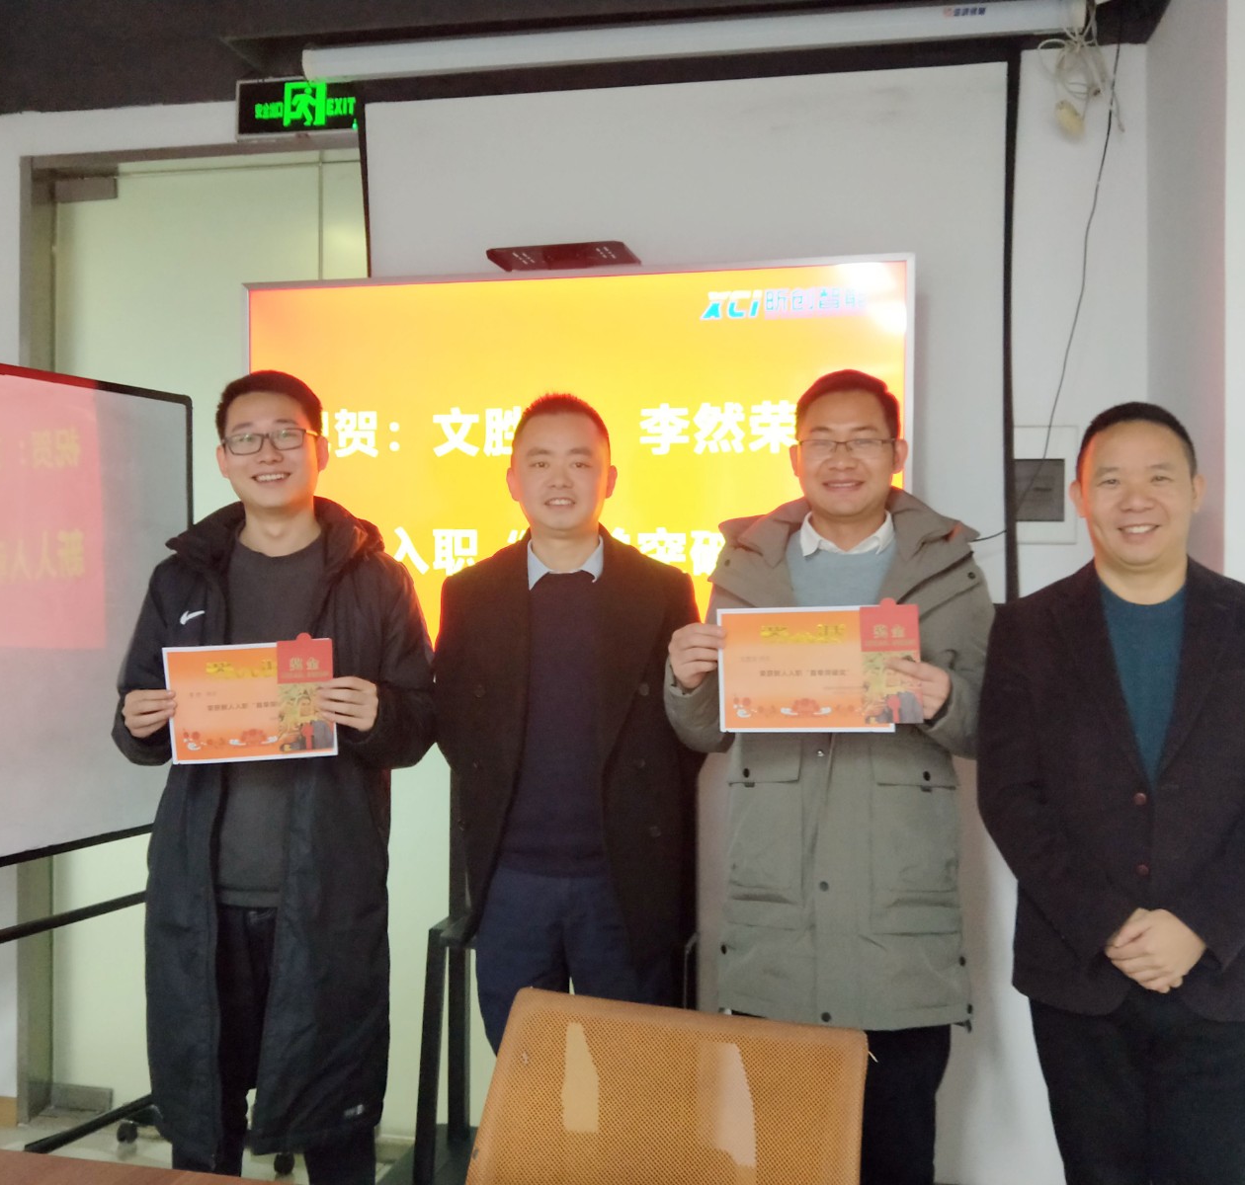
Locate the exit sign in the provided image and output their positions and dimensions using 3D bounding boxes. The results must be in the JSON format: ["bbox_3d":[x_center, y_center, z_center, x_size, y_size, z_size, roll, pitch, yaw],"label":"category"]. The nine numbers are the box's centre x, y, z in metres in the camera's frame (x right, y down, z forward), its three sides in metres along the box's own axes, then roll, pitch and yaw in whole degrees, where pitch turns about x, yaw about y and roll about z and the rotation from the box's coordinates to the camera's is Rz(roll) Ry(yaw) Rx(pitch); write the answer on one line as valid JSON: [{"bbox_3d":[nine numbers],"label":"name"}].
[{"bbox_3d":[-0.769,-1.186,2.790,0.353,0.142,0.030,0,0,8],"label":"exit sign"}]

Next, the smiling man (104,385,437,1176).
[{"bbox_3d":[-0.602,0.490,1.980,0.560,1.750,0.430,0,0,-8],"label":"smiling man"}]

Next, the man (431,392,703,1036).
[{"bbox_3d":[-0.100,0.500,2.080,0.500,1.720,0.320,0,0,-1],"label":"man"}]

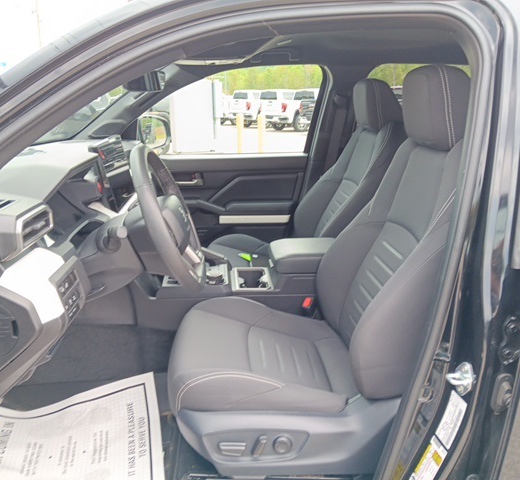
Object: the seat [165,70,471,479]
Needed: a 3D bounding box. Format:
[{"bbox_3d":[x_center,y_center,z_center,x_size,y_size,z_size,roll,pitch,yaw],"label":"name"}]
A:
[{"bbox_3d":[0.169,0.051,1.238,0.810,0.950,0.540,-1,16,-3],"label":"seat"}]

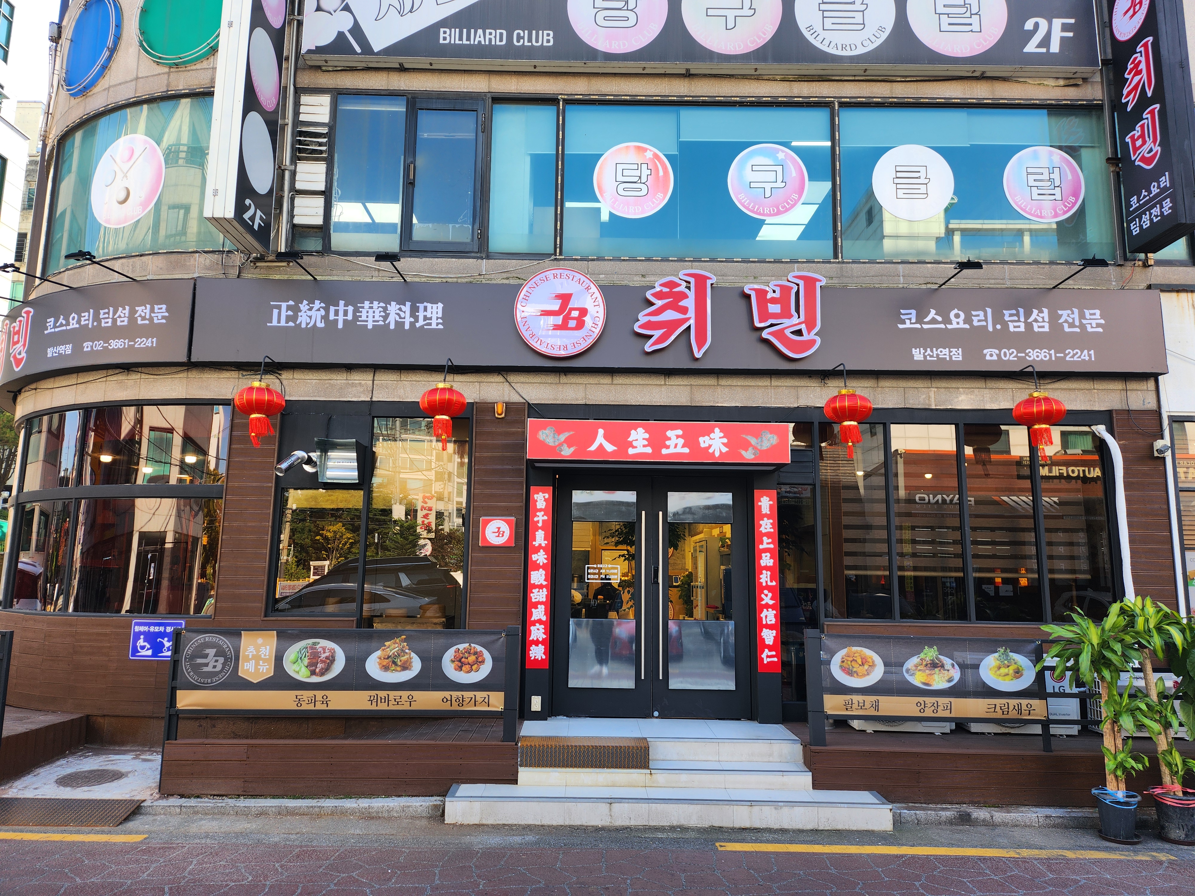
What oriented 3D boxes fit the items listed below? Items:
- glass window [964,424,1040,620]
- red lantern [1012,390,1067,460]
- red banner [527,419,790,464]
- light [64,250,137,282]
[{"bbox_3d":[3.750,0.677,7.668,0.616,1.825,0.080,0,-9,0],"label":"glass window"},{"bbox_3d":[3.849,-0.193,7.180,0.410,0.610,0.410,1,-9,0],"label":"red lantern"},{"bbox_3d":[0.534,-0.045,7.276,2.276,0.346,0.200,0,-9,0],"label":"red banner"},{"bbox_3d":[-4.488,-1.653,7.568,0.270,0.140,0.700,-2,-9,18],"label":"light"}]

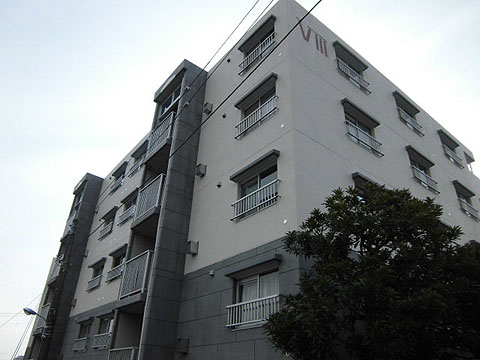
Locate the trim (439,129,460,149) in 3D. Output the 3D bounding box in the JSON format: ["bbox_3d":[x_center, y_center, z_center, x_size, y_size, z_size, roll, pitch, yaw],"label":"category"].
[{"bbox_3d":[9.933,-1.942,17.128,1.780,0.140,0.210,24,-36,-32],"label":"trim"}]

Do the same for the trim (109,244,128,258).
[{"bbox_3d":[-5.458,3.185,16.238,0.196,0.116,1.828,23,-36,-31],"label":"trim"}]

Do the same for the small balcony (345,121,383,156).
[{"bbox_3d":[3.931,-1.256,11.338,1.840,0.480,0.110,24,-36,-32],"label":"small balcony"}]

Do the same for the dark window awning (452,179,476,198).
[{"bbox_3d":[9.759,0.388,15.661,1.740,0.130,0.200,23,-36,-32],"label":"dark window awning"}]

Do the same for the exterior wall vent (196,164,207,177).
[{"bbox_3d":[-1.301,-0.314,12.215,0.219,0.332,0.241,23,-36,-31],"label":"exterior wall vent"}]

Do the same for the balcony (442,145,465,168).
[{"bbox_3d":[9.342,-0.978,15.776,1.740,0.480,0.140,24,-36,-31],"label":"balcony"}]

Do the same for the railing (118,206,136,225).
[{"bbox_3d":[-5.151,1.642,16.456,0.140,0.465,1.810,24,-36,-31],"label":"railing"}]

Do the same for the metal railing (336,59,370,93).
[{"bbox_3d":[3.849,-3.429,12.146,1.770,0.490,0.140,24,-36,-31],"label":"metal railing"}]

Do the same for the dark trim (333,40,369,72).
[{"bbox_3d":[3.914,-4.307,12.622,1.770,0.130,0.220,24,-36,-31],"label":"dark trim"}]

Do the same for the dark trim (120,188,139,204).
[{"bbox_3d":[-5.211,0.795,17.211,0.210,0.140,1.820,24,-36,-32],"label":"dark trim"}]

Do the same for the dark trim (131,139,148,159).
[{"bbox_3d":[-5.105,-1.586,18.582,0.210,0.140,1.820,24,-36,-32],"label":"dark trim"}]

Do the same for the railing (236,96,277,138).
[{"bbox_3d":[0.462,-1.727,10.236,0.140,0.465,1.780,24,-36,-31],"label":"railing"}]

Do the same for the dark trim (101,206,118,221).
[{"bbox_3d":[-6.753,1.747,18.714,0.220,0.130,1.790,24,-36,-31],"label":"dark trim"}]

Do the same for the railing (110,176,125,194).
[{"bbox_3d":[-6.778,0.330,19.912,0.110,0.500,1.760,24,-36,-32],"label":"railing"}]

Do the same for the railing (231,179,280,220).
[{"bbox_3d":[0.376,0.551,9.249,0.102,0.472,1.846,23,-36,-31],"label":"railing"}]

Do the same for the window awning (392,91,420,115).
[{"bbox_3d":[6.996,-3.237,15.070,1.828,0.116,0.196,23,-36,-31],"label":"window awning"}]

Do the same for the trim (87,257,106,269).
[{"bbox_3d":[-7.129,4.191,18.102,0.196,0.116,1.828,23,-36,-31],"label":"trim"}]

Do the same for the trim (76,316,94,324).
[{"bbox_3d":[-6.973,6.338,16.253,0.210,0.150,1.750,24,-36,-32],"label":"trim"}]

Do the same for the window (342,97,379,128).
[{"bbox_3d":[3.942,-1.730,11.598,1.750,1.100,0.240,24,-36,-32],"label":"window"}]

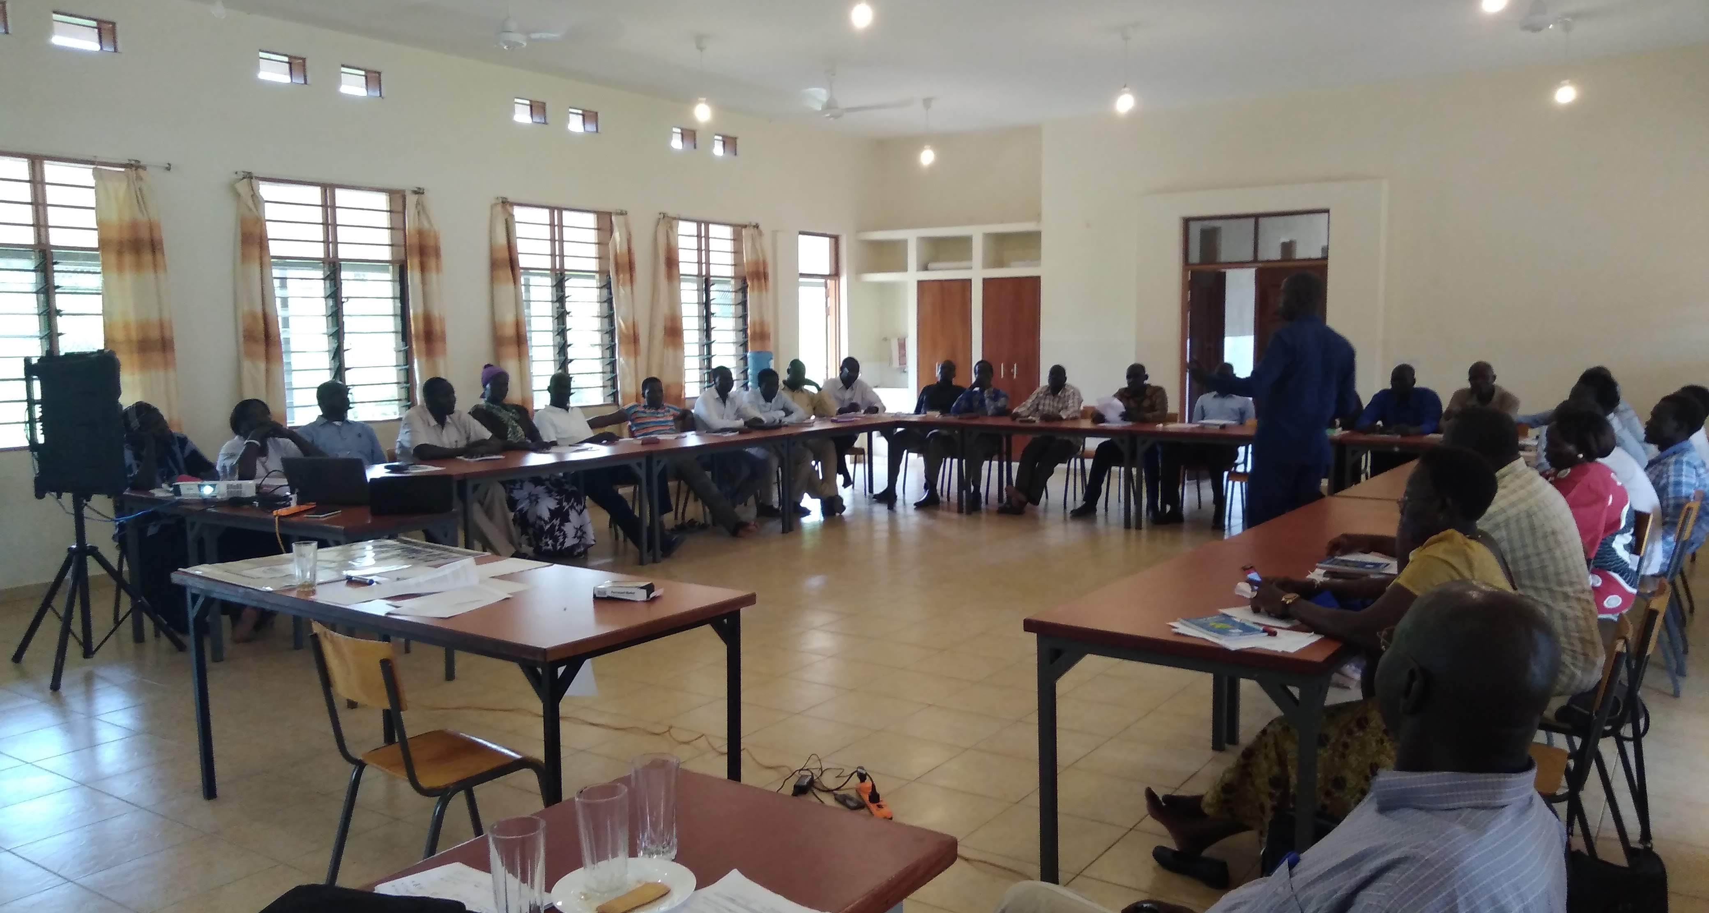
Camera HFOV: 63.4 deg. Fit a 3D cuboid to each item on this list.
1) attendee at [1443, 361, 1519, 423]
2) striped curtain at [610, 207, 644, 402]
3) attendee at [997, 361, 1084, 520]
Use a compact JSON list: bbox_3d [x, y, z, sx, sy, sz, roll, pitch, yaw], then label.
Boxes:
[{"bbox_3d":[4.251,-0.024,9.437,0.560,1.260,0.850,4,7,38],"label":"attendee"},{"bbox_3d":[-2.078,-1.242,12.645,0.140,1.950,0.380,3,7,33],"label":"striped curtain"},{"bbox_3d":[1.557,-0.171,11.564,0.600,1.210,0.920,3,6,36],"label":"attendee"}]

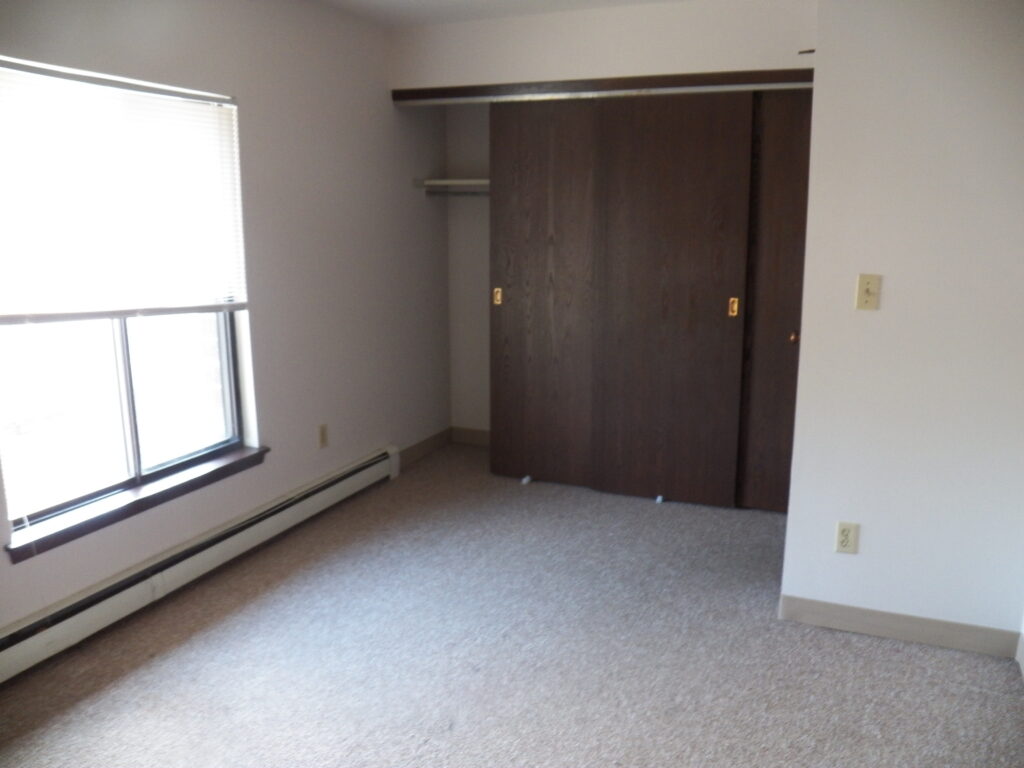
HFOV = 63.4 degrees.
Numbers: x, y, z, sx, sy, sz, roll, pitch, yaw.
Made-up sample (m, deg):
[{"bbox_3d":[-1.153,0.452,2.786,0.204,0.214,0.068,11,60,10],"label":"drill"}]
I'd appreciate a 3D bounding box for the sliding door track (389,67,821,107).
[{"bbox_3d":[0.390,-1.433,4.031,2.186,0.076,0.070,5,12,22],"label":"sliding door track"}]

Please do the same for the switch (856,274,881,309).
[{"bbox_3d":[1.162,-0.297,2.693,0.071,0.115,0.014,5,12,22],"label":"switch"}]

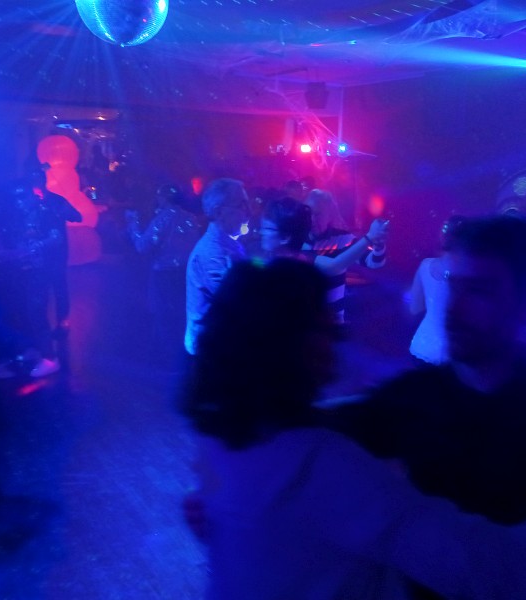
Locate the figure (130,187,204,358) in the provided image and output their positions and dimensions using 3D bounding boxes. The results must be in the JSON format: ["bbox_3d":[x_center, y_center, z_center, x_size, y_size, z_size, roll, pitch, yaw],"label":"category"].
[{"bbox_3d":[-0.960,-0.260,6.160,0.580,1.710,0.500,-10,15,-41],"label":"figure"}]

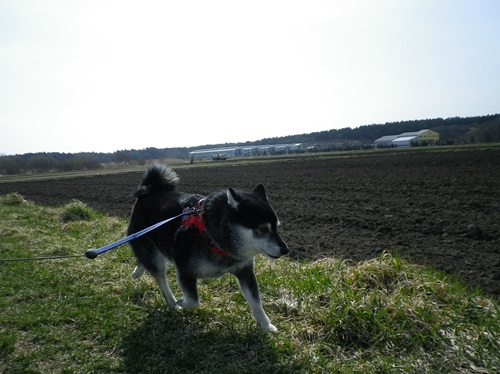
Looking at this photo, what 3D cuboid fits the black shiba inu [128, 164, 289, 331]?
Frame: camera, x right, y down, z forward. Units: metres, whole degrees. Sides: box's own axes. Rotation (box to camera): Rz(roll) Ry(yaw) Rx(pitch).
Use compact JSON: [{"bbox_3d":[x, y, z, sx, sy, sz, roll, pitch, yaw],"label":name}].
[{"bbox_3d":[-0.167,0.203,1.450,0.660,0.520,0.250,0,6,37],"label":"black shiba inu"}]

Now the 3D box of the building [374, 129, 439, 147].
[{"bbox_3d":[64.121,-20.217,165.000,13.000,7.000,26.000,-5,5,-16],"label":"building"}]

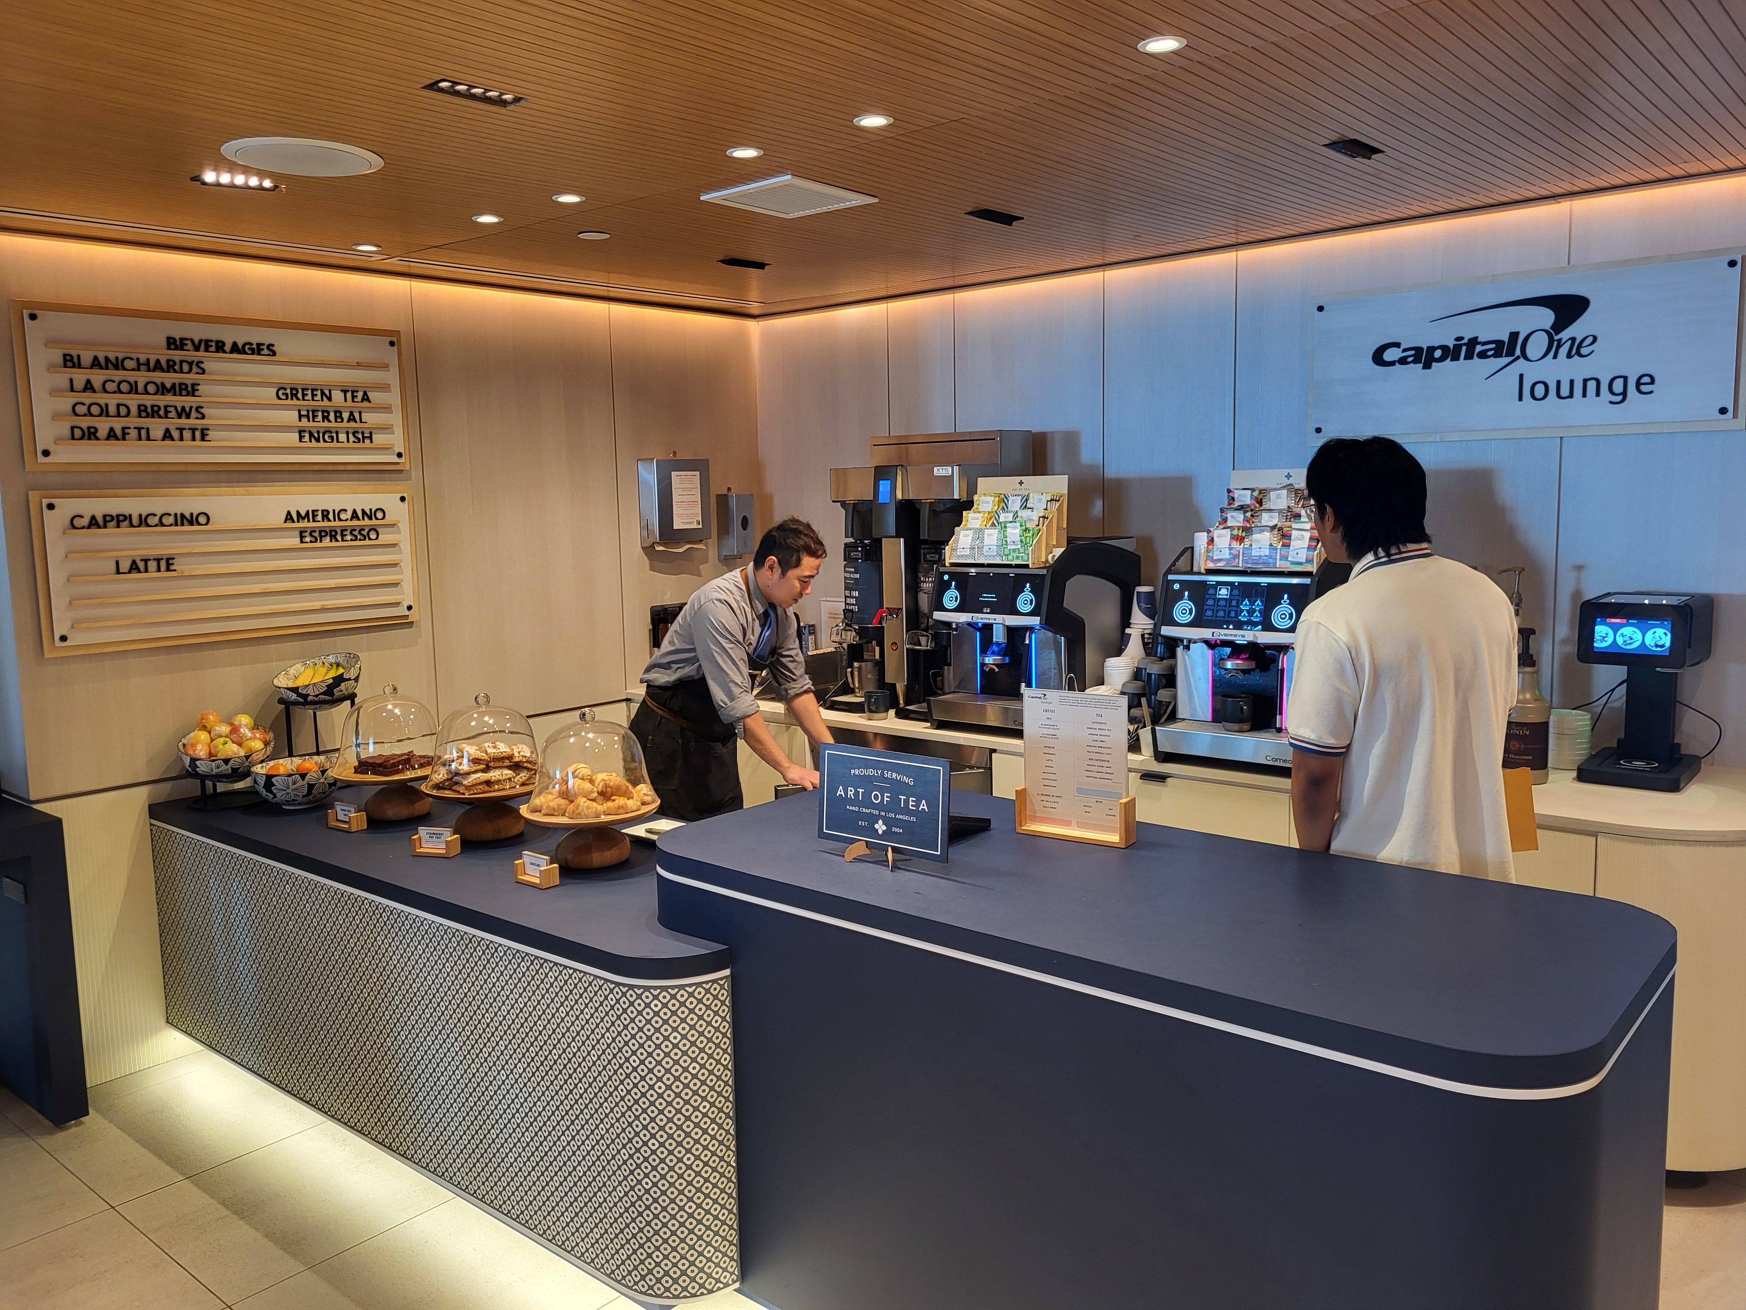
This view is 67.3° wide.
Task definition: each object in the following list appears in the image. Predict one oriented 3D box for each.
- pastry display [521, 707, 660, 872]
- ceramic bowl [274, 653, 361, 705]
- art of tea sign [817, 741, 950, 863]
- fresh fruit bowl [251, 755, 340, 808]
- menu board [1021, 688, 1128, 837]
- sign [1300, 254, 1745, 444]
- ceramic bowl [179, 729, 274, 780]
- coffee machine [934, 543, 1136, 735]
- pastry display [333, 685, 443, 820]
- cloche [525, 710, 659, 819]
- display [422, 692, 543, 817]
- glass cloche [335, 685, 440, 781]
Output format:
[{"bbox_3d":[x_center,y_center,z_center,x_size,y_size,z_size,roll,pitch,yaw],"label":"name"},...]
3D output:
[{"bbox_3d":[-0.671,0.310,3.105,0.335,0.370,0.335,-1,7,0],"label":"pastry display"},{"bbox_3d":[-1.540,0.094,3.680,0.241,0.112,0.241,-7,21,3],"label":"ceramic bowl"},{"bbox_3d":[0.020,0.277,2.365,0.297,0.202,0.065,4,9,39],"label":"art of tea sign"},{"bbox_3d":[-1.567,0.357,3.597,0.241,0.112,0.241,-1,7,0],"label":"fresh fruit bowl"},{"bbox_3d":[0.391,0.210,2.513,0.231,0.283,0.057,3,8,34],"label":"menu board"},{"bbox_3d":[1.798,-0.847,3.720,1.145,0.460,0.045,5,9,40],"label":"sign"},{"bbox_3d":[-1.781,0.290,3.635,0.241,0.112,0.241,1,19,-1],"label":"ceramic bowl"},{"bbox_3d":[0.535,-0.073,4.314,0.425,0.590,0.610,5,9,40],"label":"coffee machine"},{"bbox_3d":[-1.254,0.248,3.446,0.311,0.351,0.311,4,9,39],"label":"pastry display"},{"bbox_3d":[-0.672,0.245,3.097,0.310,0.235,0.310,-1,7,0],"label":"cloche"},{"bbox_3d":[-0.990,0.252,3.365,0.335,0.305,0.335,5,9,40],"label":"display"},{"bbox_3d":[-1.311,0.197,3.599,0.315,0.235,0.315,5,9,40],"label":"glass cloche"}]

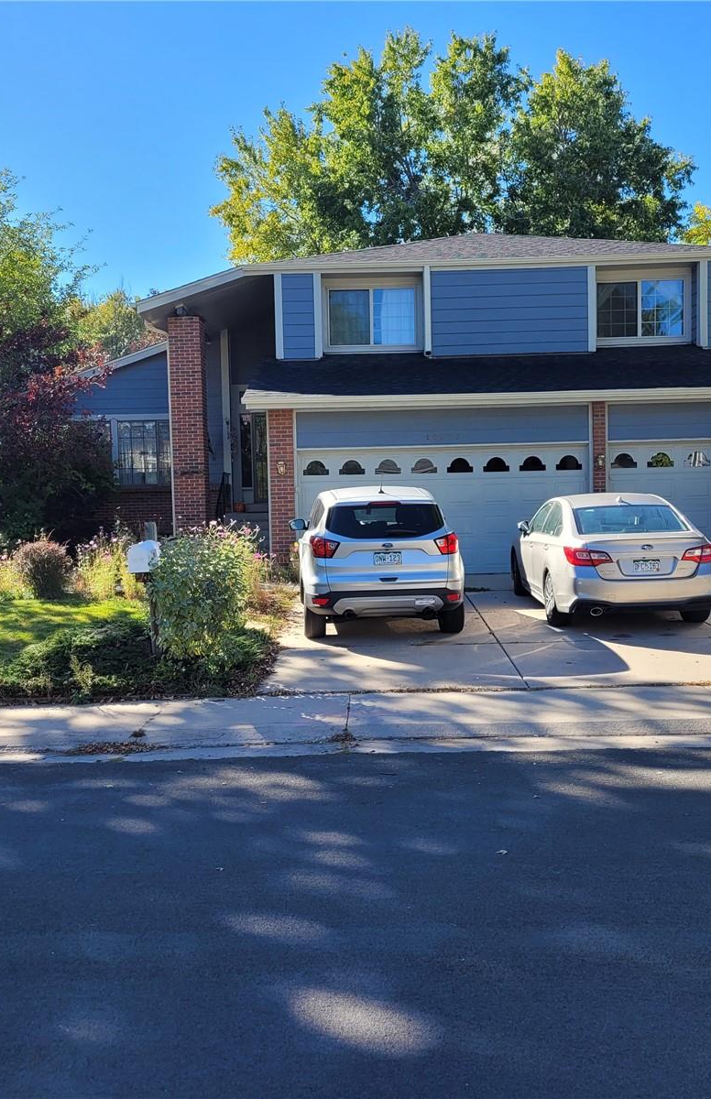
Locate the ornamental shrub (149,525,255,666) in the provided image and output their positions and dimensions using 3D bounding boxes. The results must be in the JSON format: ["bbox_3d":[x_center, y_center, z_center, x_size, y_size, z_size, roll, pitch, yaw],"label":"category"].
[{"bbox_3d":[-1.472,0.435,10.600,1.030,1.400,1.000,-1,4,0],"label":"ornamental shrub"}]

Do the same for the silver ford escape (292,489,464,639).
[{"bbox_3d":[0.225,0.030,13.880,1.880,1.690,4.500,-1,4,-3],"label":"silver ford escape"}]

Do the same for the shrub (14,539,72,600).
[{"bbox_3d":[-4.324,0.277,15.200,0.800,0.820,0.800,-1,3,0],"label":"shrub"}]

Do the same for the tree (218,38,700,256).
[{"bbox_3d":[3.244,-8.746,35.530,14.800,15.710,13.500,-1,4,0],"label":"tree"}]

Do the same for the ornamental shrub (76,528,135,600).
[{"bbox_3d":[-3.620,0.225,16.000,0.860,1.030,0.850,-1,4,0],"label":"ornamental shrub"}]

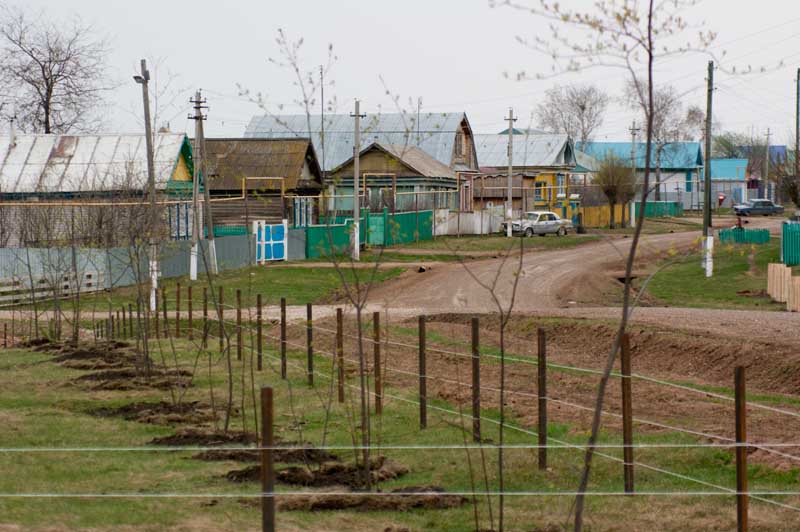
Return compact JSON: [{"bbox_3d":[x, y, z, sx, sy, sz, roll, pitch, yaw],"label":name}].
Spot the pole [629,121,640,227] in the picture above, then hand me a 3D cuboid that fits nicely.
[{"bbox_3d":[16.920,-6.615,240.000,0.780,7.638,0.240,0,0,14],"label":"pole"}]

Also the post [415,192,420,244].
[{"bbox_3d":[0.946,-2.635,180.000,0.090,2.729,0.090,0,0,14],"label":"post"}]

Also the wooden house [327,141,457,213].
[{"bbox_3d":[-0.208,-4.360,191.995,5.700,5.479,8.900,0,0,14],"label":"wooden house"}]

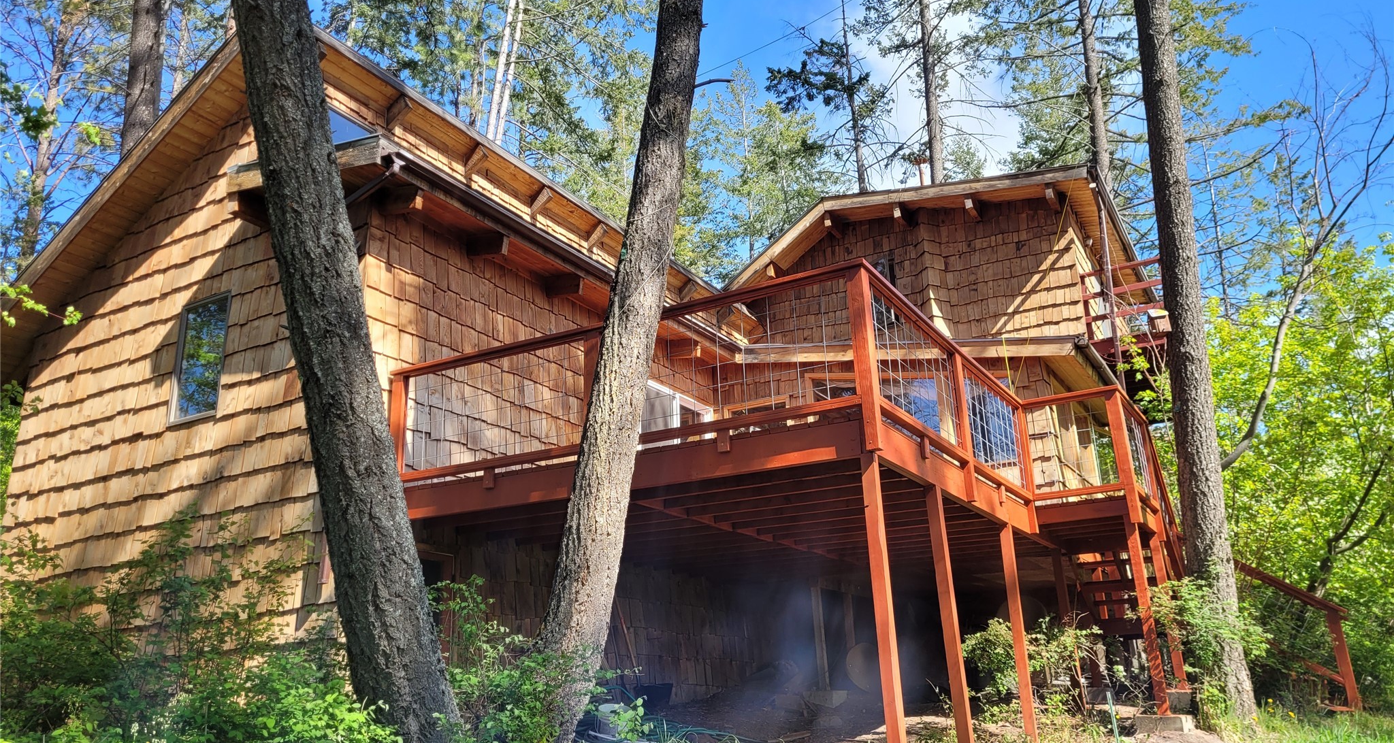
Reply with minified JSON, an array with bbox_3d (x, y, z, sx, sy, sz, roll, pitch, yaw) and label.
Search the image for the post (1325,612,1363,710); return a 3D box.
[{"bbox_3d":[6.623,2.954,10.717,0.100,0.987,0.100,-12,-21,29],"label":"post"}]

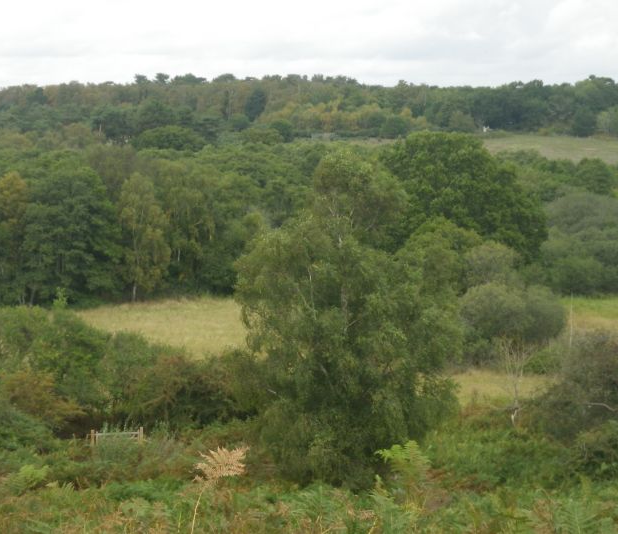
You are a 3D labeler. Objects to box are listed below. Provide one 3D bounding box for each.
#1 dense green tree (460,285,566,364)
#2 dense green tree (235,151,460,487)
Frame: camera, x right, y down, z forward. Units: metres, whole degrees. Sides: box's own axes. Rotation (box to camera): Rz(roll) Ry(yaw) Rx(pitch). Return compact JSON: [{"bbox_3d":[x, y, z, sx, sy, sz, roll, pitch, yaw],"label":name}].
[{"bbox_3d":[14.560,4.088,112.000,7.675,5.953,7.000,0,6,0],"label":"dense green tree"},{"bbox_3d":[1.627,2.219,66.000,9.552,14.286,9.200,0,6,0],"label":"dense green tree"}]

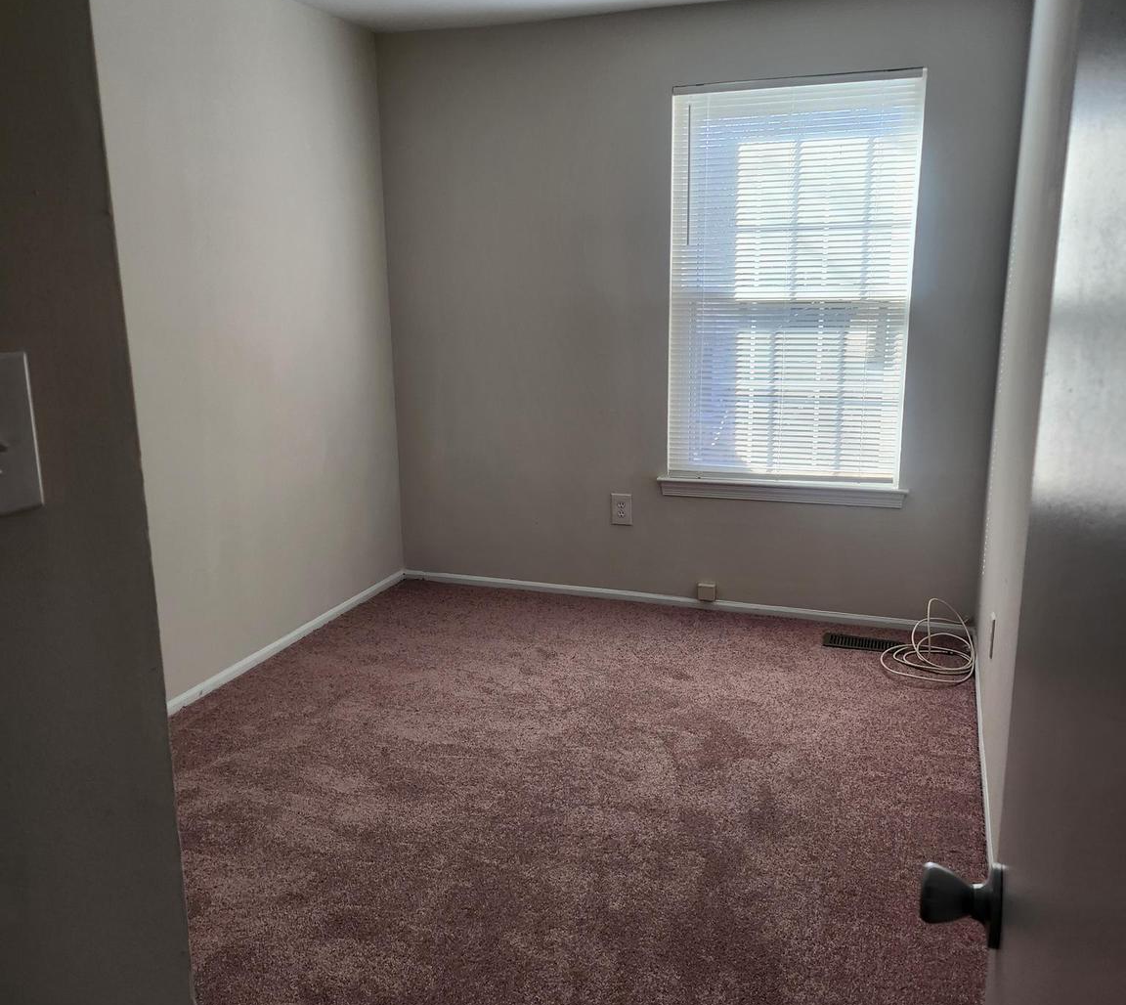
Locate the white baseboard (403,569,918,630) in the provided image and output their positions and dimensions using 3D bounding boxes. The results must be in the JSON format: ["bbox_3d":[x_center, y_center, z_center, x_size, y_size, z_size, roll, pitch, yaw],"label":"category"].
[{"bbox_3d":[0.434,0.421,4.484,2.499,0.046,0.016,4,14,20],"label":"white baseboard"}]

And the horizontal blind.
[{"bbox_3d":[0.875,-0.831,4.057,0.928,1.528,0.080,4,14,20],"label":"horizontal blind"}]

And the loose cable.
[{"bbox_3d":[1.354,0.479,3.837,0.340,0.200,0.500,4,14,20],"label":"loose cable"}]

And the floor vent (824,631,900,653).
[{"bbox_3d":[1.168,0.546,3.978,0.323,0.015,0.144,4,14,20],"label":"floor vent"}]

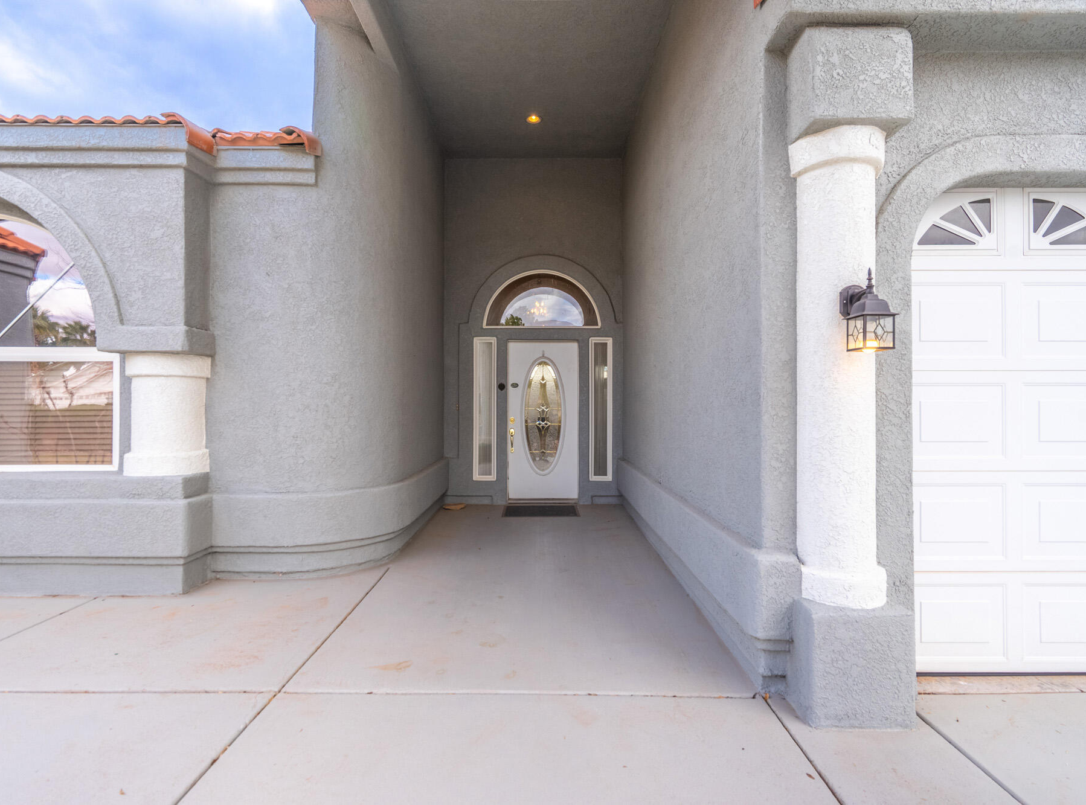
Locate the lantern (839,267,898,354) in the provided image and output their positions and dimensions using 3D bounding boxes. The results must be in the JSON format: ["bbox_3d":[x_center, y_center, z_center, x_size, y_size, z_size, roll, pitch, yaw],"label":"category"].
[{"bbox_3d":[1.360,-0.382,2.250,0.155,0.345,0.200,0,0,0],"label":"lantern"}]

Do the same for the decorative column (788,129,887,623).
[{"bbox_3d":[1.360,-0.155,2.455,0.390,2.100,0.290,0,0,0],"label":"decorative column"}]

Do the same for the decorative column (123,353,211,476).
[{"bbox_3d":[-2.790,0.088,4.020,0.540,0.890,0.330,0,0,0],"label":"decorative column"}]

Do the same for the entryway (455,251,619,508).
[{"bbox_3d":[-0.070,-0.287,6.820,2.140,3.150,0.220,0,0,0],"label":"entryway"}]

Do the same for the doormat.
[{"bbox_3d":[-0.020,1.293,6.430,0.910,0.018,0.610,0,0,0],"label":"doormat"}]

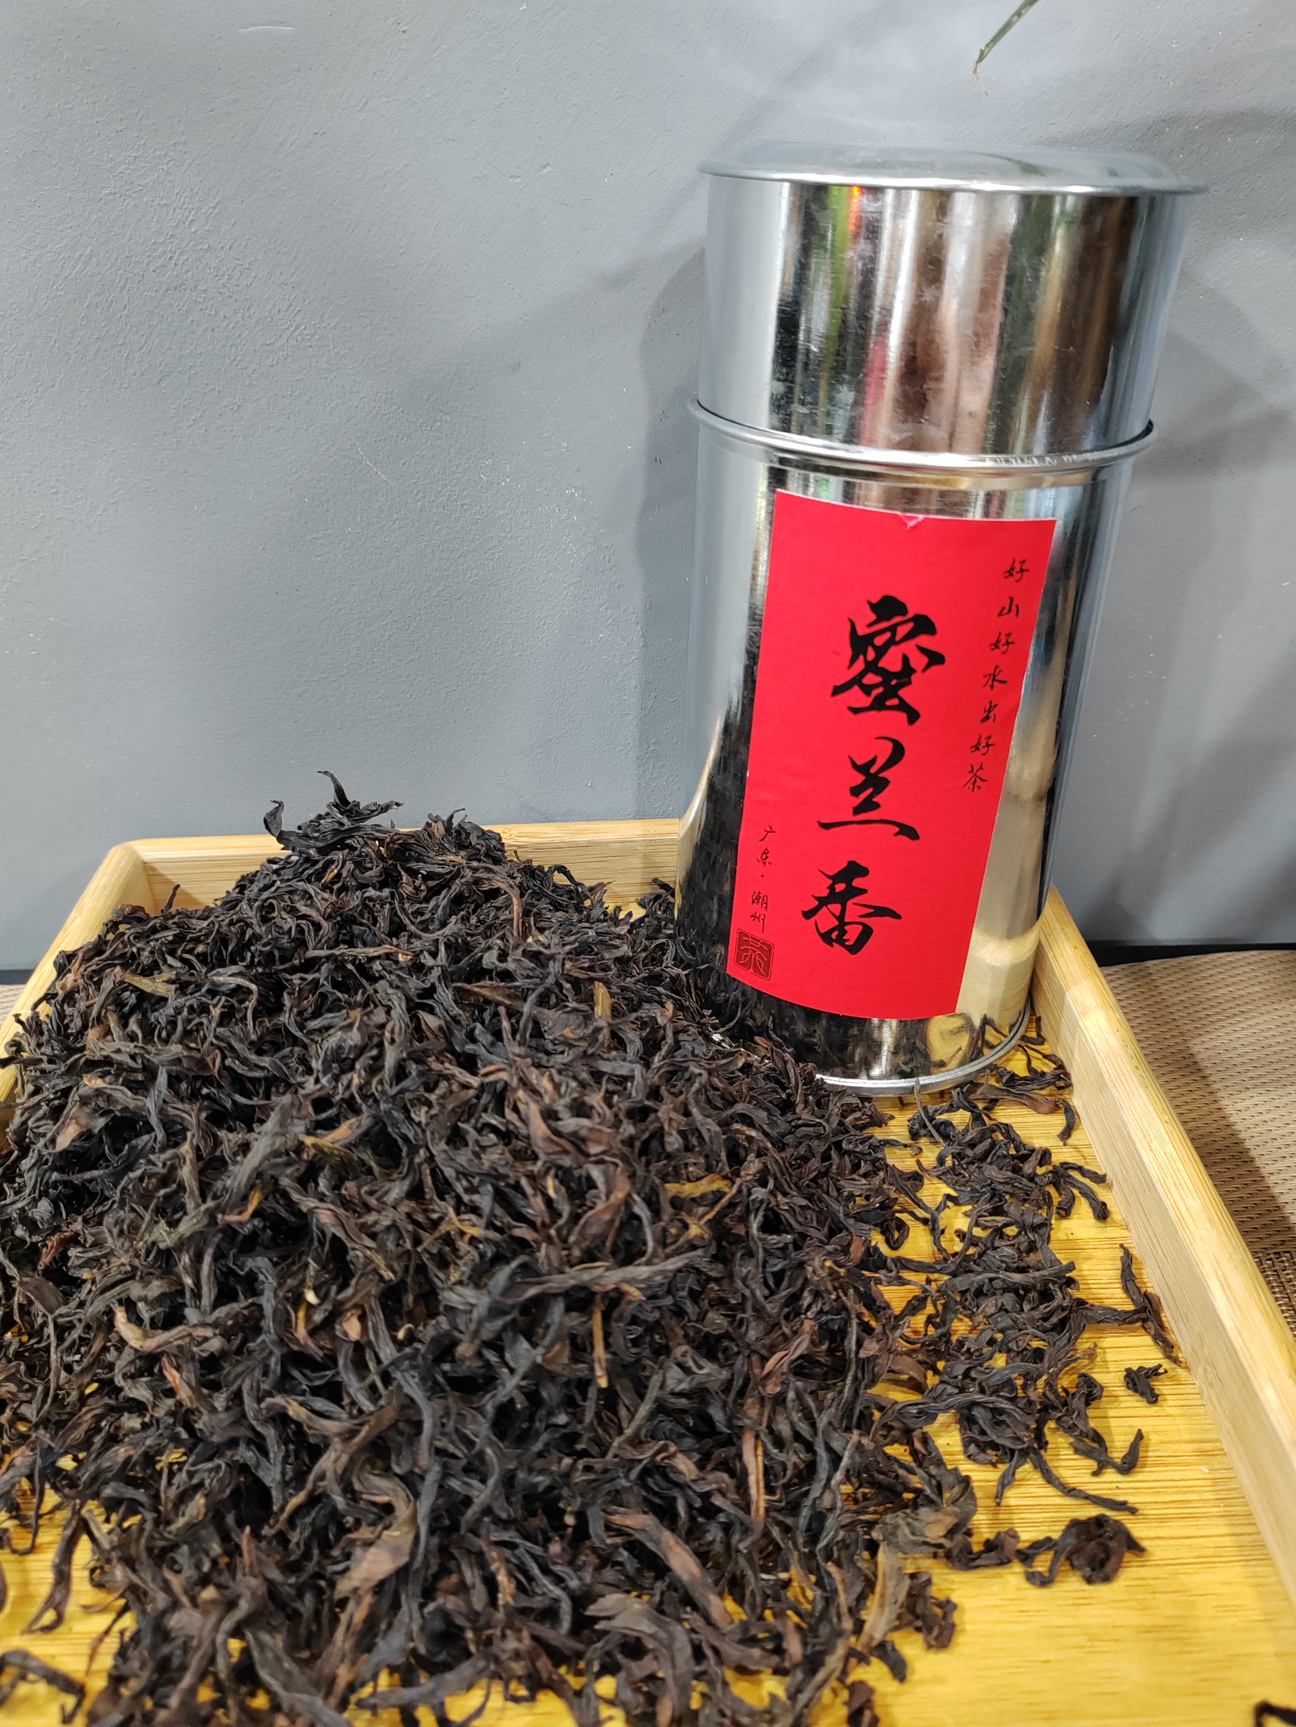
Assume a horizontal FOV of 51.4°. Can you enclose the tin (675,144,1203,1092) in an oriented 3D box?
[{"bbox_3d":[0.058,-0.057,0.326,0.103,0.207,0.103,7,32,8],"label":"tin"}]

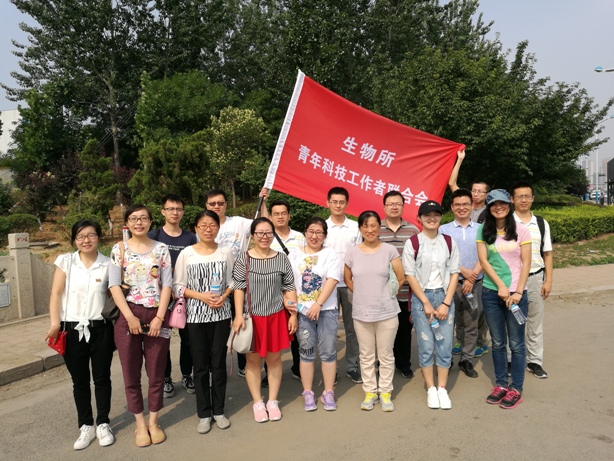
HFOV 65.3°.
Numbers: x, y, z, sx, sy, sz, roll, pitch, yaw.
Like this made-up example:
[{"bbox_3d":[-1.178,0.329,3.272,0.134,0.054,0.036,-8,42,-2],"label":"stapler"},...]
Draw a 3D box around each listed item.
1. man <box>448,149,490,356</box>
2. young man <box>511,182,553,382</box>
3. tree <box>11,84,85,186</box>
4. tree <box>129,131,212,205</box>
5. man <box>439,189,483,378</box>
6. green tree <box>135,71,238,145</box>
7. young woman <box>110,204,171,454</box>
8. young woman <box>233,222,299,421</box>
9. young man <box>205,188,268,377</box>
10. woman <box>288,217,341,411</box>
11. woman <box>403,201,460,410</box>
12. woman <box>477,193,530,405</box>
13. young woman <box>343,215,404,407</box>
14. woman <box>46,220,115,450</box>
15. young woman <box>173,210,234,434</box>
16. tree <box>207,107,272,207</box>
[{"bbox_3d":[1.786,0.218,5.142,0.550,2.179,0.380,-1,3,16],"label":"man"},{"bbox_3d":[1.990,0.450,4.384,0.520,1.754,0.310,-1,4,18],"label":"young man"},{"bbox_3d":[-8.829,-2.858,16.300,2.450,4.185,2.450,-4,4,-28],"label":"tree"},{"bbox_3d":[-4.274,-1.879,15.000,2.600,2.500,2.300,-2,4,0],"label":"tree"},{"bbox_3d":[1.459,0.480,4.518,0.480,1.748,0.330,-1,3,16],"label":"man"},{"bbox_3d":[-4.660,-3.966,19.000,4.300,4.800,4.000,-2,4,0],"label":"green tree"},{"bbox_3d":[-1.171,0.657,3.391,0.480,1.666,0.320,-3,4,-14],"label":"young woman"},{"bbox_3d":[-0.339,0.673,3.761,0.500,1.559,0.340,-2,3,-9],"label":"young woman"},{"bbox_3d":[-0.738,0.502,4.761,0.660,1.813,0.420,-2,3,-6],"label":"young man"},{"bbox_3d":[0.060,0.659,3.842,0.450,1.528,0.310,-1,4,6],"label":"woman"},{"bbox_3d":[0.989,0.582,3.805,0.470,1.624,0.320,-1,4,10],"label":"woman"},{"bbox_3d":[1.568,0.530,3.810,0.460,1.722,0.340,0,4,24],"label":"woman"},{"bbox_3d":[0.544,0.629,3.872,0.490,1.581,0.330,-1,3,9],"label":"young woman"},{"bbox_3d":[-1.571,0.720,3.411,0.460,1.583,0.330,-3,3,-18],"label":"woman"},{"bbox_3d":[-0.778,0.665,3.592,0.460,1.622,0.340,-3,3,-13],"label":"young woman"},{"bbox_3d":[-2.254,-2.438,16.000,2.200,3.400,2.100,-2,4,0],"label":"tree"}]

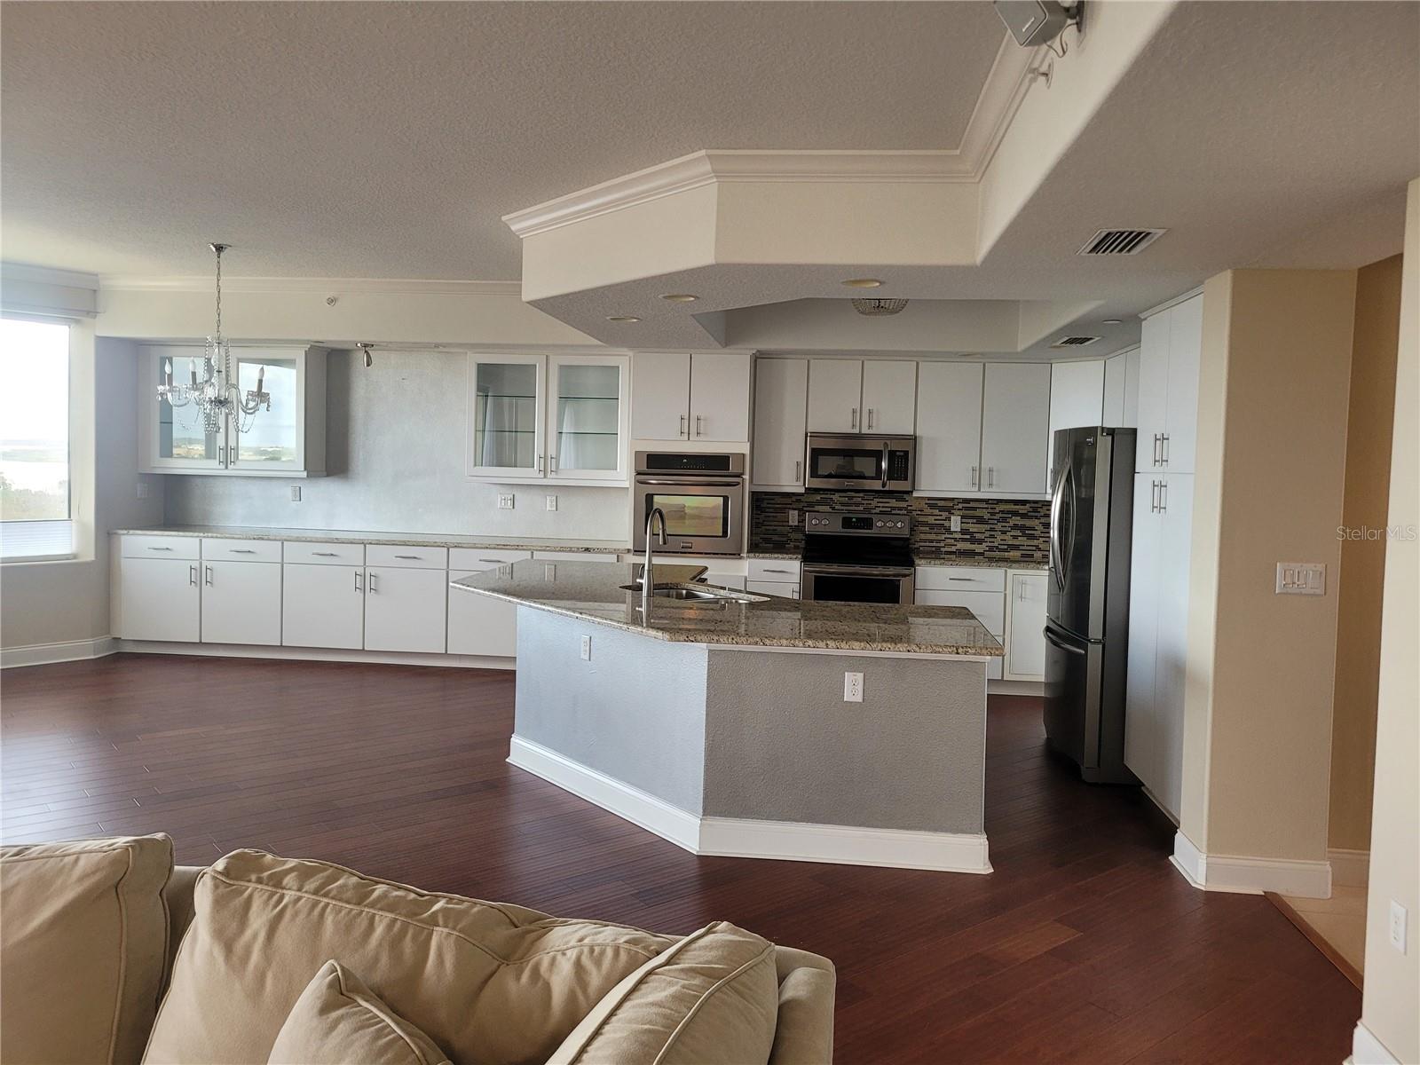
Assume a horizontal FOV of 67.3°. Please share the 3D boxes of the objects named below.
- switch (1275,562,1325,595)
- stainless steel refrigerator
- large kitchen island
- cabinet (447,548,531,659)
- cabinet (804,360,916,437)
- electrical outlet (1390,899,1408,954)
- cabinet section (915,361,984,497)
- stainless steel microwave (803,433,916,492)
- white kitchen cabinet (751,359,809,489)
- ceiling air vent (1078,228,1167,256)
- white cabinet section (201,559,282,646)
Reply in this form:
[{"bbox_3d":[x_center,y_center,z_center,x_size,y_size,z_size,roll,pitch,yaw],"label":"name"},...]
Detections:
[{"bbox_3d":[2.192,0.173,3.955,0.162,0.114,0.012,2,4,6],"label":"switch"},{"bbox_3d":[2.270,0.338,5.684,0.820,1.765,0.915,2,3,6],"label":"stainless steel refrigerator"},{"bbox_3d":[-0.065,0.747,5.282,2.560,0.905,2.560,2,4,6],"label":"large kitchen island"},{"bbox_3d":[-1.540,0.486,7.919,0.610,0.754,0.610,2,3,6],"label":"cabinet"},{"bbox_3d":[1.081,-0.968,7.648,0.745,0.524,0.330,2,4,6],"label":"cabinet"},{"bbox_3d":[1.743,1.003,2.709,0.010,0.114,0.070,2,4,6],"label":"electrical outlet"},{"bbox_3d":[1.684,-0.734,7.579,0.446,0.899,0.335,2,2,7],"label":"cabinet section"},{"bbox_3d":[1.079,-0.504,7.708,0.762,0.392,0.410,2,3,6],"label":"stainless steel microwave"},{"bbox_3d":[0.519,-0.783,7.810,0.388,0.932,0.320,2,3,6],"label":"white kitchen cabinet"},{"bbox_3d":[1.377,-0.980,3.587,0.214,0.025,0.410,2,3,6],"label":"ceiling air vent"},{"bbox_3d":[-3.419,0.509,8.159,0.635,0.624,0.600,2,2,7],"label":"white cabinet section"}]

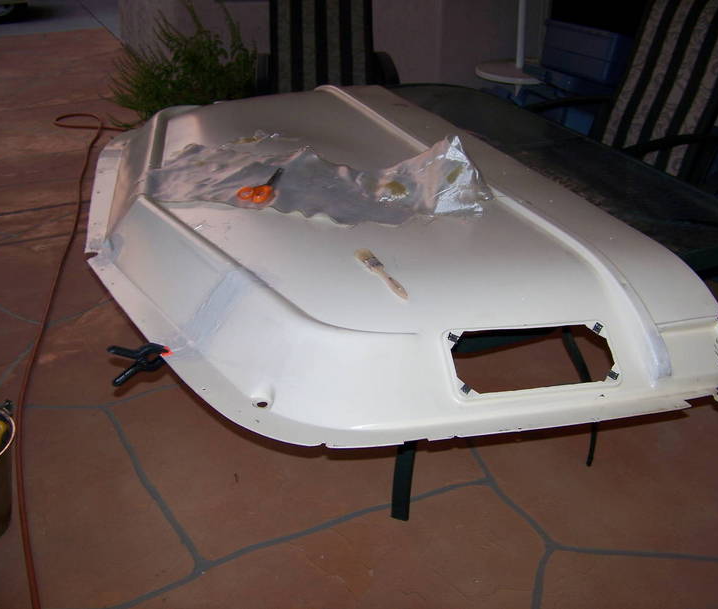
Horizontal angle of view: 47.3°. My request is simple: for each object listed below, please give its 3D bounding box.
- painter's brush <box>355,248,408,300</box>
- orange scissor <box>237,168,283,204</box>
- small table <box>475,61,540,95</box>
[{"bbox_3d":[0.039,-0.052,1.378,0.029,0.014,0.194,-13,31,-19],"label":"painter's brush"},{"bbox_3d":[-0.211,-0.257,1.768,0.078,0.018,0.195,4,30,10],"label":"orange scissor"},{"bbox_3d":[0.824,-0.971,4.271,0.450,0.500,0.450,-2,29,0],"label":"small table"}]

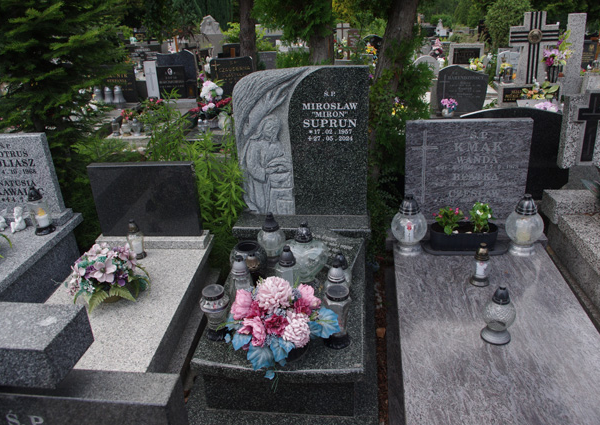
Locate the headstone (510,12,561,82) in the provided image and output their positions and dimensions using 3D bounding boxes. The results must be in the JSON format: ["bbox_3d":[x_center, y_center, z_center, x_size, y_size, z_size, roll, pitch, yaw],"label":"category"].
[{"bbox_3d":[3.430,-2.389,6.986,0.710,1.030,0.160,0,23,9],"label":"headstone"}]

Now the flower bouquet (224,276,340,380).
[{"bbox_3d":[-0.049,0.421,1.870,0.440,0.280,0.380,0,23,7],"label":"flower bouquet"}]

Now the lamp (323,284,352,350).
[{"bbox_3d":[0.150,0.409,1.884,0.116,0.246,0.116,0,27,9],"label":"lamp"}]

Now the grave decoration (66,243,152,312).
[{"bbox_3d":[-0.937,0.279,2.407,0.400,0.260,0.340,0,23,9],"label":"grave decoration"}]

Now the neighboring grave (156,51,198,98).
[{"bbox_3d":[-1.985,-2.224,7.756,0.630,0.730,0.120,0,23,7],"label":"neighboring grave"}]

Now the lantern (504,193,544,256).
[{"bbox_3d":[1.200,0.065,2.533,0.205,0.335,0.205,0,23,7],"label":"lantern"}]

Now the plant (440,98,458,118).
[{"bbox_3d":[1.778,-1.249,5.715,0.200,0.205,0.190,0,23,7],"label":"plant"}]

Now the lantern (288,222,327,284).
[{"bbox_3d":[0.030,0.182,2.221,0.204,0.309,0.120,0,27,9],"label":"lantern"}]

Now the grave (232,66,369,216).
[{"bbox_3d":[0.011,-0.393,2.758,0.735,0.845,0.090,0,22,7],"label":"grave"}]

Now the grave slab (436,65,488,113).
[{"bbox_3d":[1.953,-1.497,5.795,0.600,0.530,0.100,0,23,9],"label":"grave slab"}]

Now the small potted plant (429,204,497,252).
[{"bbox_3d":[0.803,0.052,2.336,0.330,0.235,0.160,0,23,9],"label":"small potted plant"}]

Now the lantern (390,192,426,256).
[{"bbox_3d":[0.532,0.053,2.329,0.171,0.285,0.171,0,25,9],"label":"lantern"}]

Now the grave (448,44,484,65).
[{"bbox_3d":[3.191,-3.055,9.184,0.660,0.410,0.120,0,23,7],"label":"grave"}]

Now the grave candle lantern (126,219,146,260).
[{"bbox_3d":[-0.916,0.143,2.693,0.095,0.235,0.095,0,23,7],"label":"grave candle lantern"}]

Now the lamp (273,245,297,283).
[{"bbox_3d":[-0.072,0.273,2.166,0.100,0.265,0.100,0,23,7],"label":"lamp"}]

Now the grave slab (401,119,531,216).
[{"bbox_3d":[0.981,-0.249,2.852,0.696,0.589,0.070,0,21,9],"label":"grave slab"}]

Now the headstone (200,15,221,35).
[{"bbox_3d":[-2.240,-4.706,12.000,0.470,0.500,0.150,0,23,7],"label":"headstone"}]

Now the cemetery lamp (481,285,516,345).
[{"bbox_3d":[0.721,0.363,1.731,0.114,0.208,0.114,0,25,9],"label":"cemetery lamp"}]

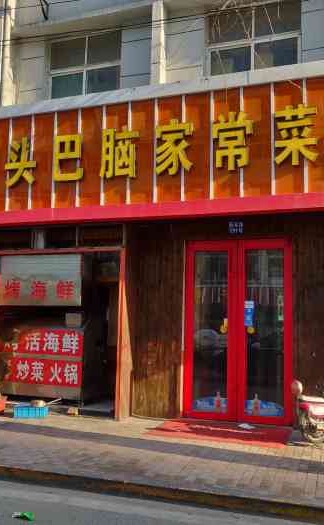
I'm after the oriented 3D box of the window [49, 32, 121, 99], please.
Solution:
[{"bbox_3d":[-1.429,-3.516,9.389,1.450,1.421,0.120,-1,-8,18],"label":"window"}]

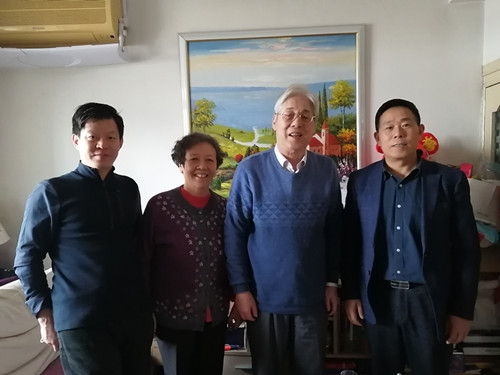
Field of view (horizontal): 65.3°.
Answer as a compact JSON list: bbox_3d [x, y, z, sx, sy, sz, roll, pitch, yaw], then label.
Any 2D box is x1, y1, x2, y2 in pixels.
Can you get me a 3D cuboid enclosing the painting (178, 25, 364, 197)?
[{"bbox_3d":[0.143,-0.361,2.302,1.069,1.101,0.040,-2,5,2],"label":"painting"}]

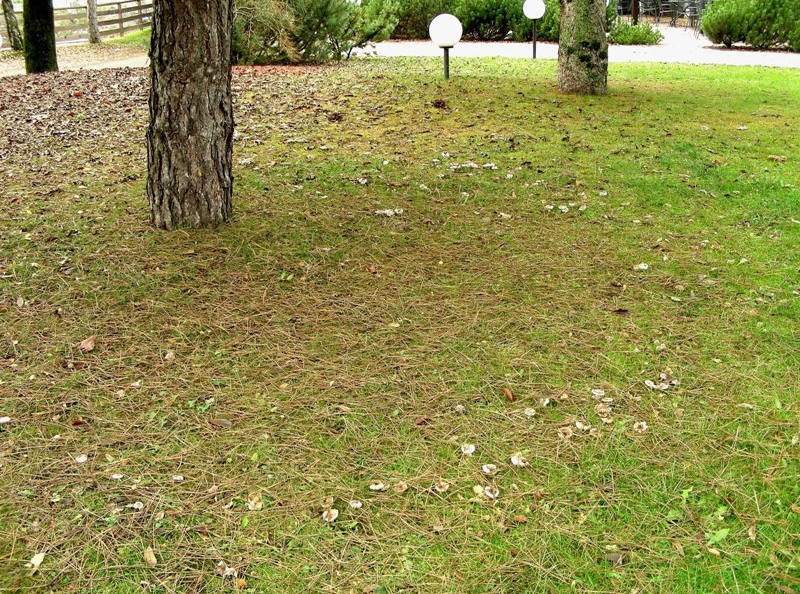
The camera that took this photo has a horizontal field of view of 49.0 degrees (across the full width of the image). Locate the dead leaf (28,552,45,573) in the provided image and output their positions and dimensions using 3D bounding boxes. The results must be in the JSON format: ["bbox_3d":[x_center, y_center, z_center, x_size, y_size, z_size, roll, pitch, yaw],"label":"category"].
[{"bbox_3d":[-0.952,0.695,2.300,0.035,0.016,0.078,0,20,0],"label":"dead leaf"}]

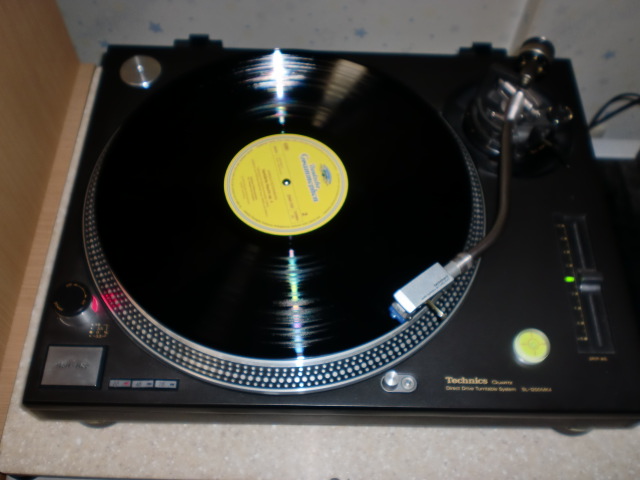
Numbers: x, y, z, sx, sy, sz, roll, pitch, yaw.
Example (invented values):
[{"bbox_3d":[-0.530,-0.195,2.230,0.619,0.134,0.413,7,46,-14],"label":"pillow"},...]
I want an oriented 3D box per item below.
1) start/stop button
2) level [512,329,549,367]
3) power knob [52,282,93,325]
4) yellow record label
[{"bbox_3d":[-0.177,0.091,0.465,0.039,0.004,0.029,1,60,-2],"label":"start/stop button"},{"bbox_3d":[0.157,0.081,0.482,0.028,0.009,0.028,1,60,-2],"label":"level"},{"bbox_3d":[-0.181,0.048,0.480,0.029,0.018,0.029,1,60,-2],"label":"power knob"},{"bbox_3d":[-0.027,-0.047,0.525,0.100,0.001,0.100,1,60,-2],"label":"yellow record label"}]

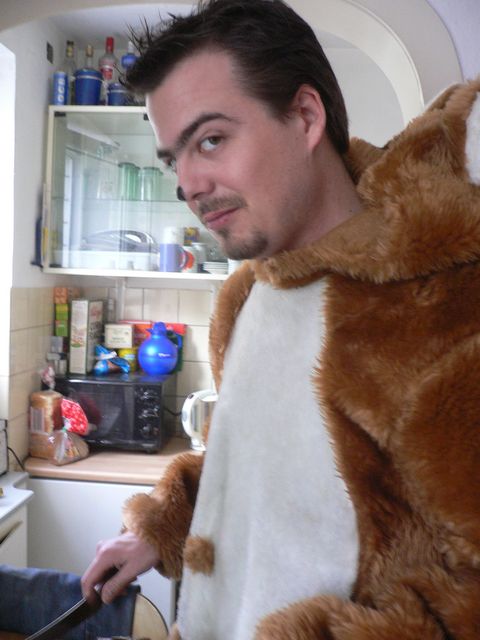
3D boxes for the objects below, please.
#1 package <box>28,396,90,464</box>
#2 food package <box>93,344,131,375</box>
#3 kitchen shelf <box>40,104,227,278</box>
[{"bbox_3d":[-0.653,0.393,2.360,0.195,0.230,0.150,3,4,5],"label":"package"},{"bbox_3d":[-0.512,0.159,2.584,0.132,0.118,0.090,3,4,5],"label":"food package"},{"bbox_3d":[-0.318,-0.474,2.529,0.770,0.613,0.343,3,4,5],"label":"kitchen shelf"}]

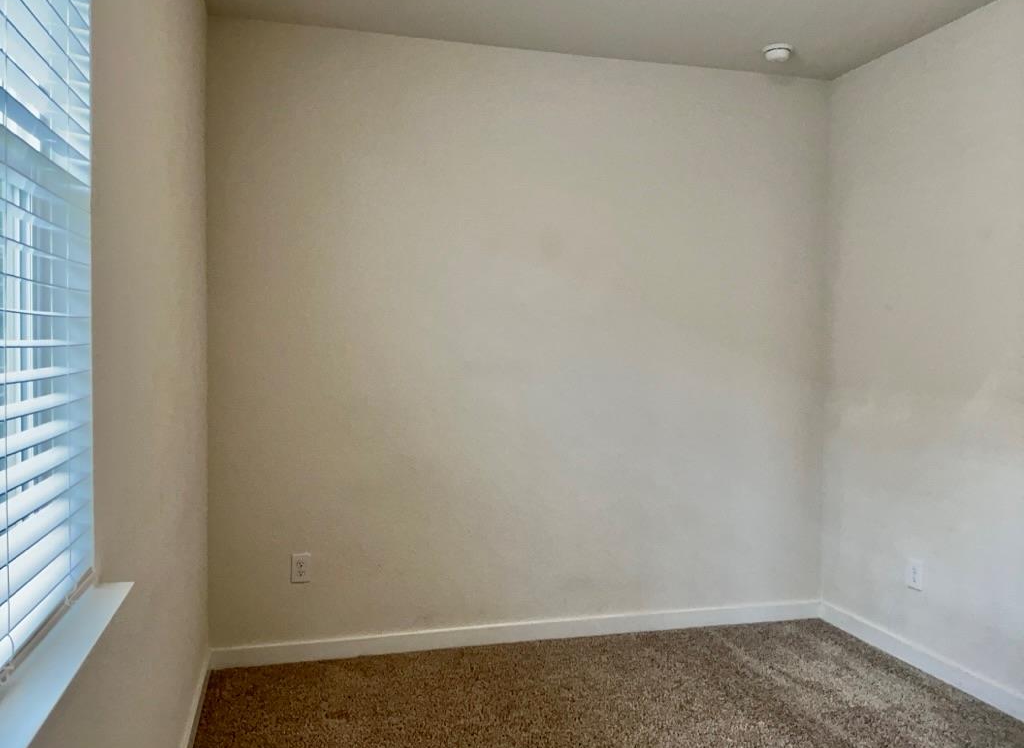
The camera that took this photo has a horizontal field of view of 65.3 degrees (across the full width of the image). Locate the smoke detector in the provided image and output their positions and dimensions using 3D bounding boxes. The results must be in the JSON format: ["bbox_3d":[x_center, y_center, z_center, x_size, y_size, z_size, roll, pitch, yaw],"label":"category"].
[{"bbox_3d":[1.094,-1.320,3.287,0.126,0.042,0.126,1,2,0],"label":"smoke detector"}]

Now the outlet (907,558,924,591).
[{"bbox_3d":[1.607,0.805,3.193,0.010,0.116,0.073,0,2,-15],"label":"outlet"}]

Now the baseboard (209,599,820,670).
[{"bbox_3d":[0.148,1.102,3.413,2.718,0.080,0.016,0,2,-15],"label":"baseboard"}]

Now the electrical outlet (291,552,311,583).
[{"bbox_3d":[-0.831,0.766,3.147,0.073,0.116,0.010,0,2,-15],"label":"electrical outlet"}]

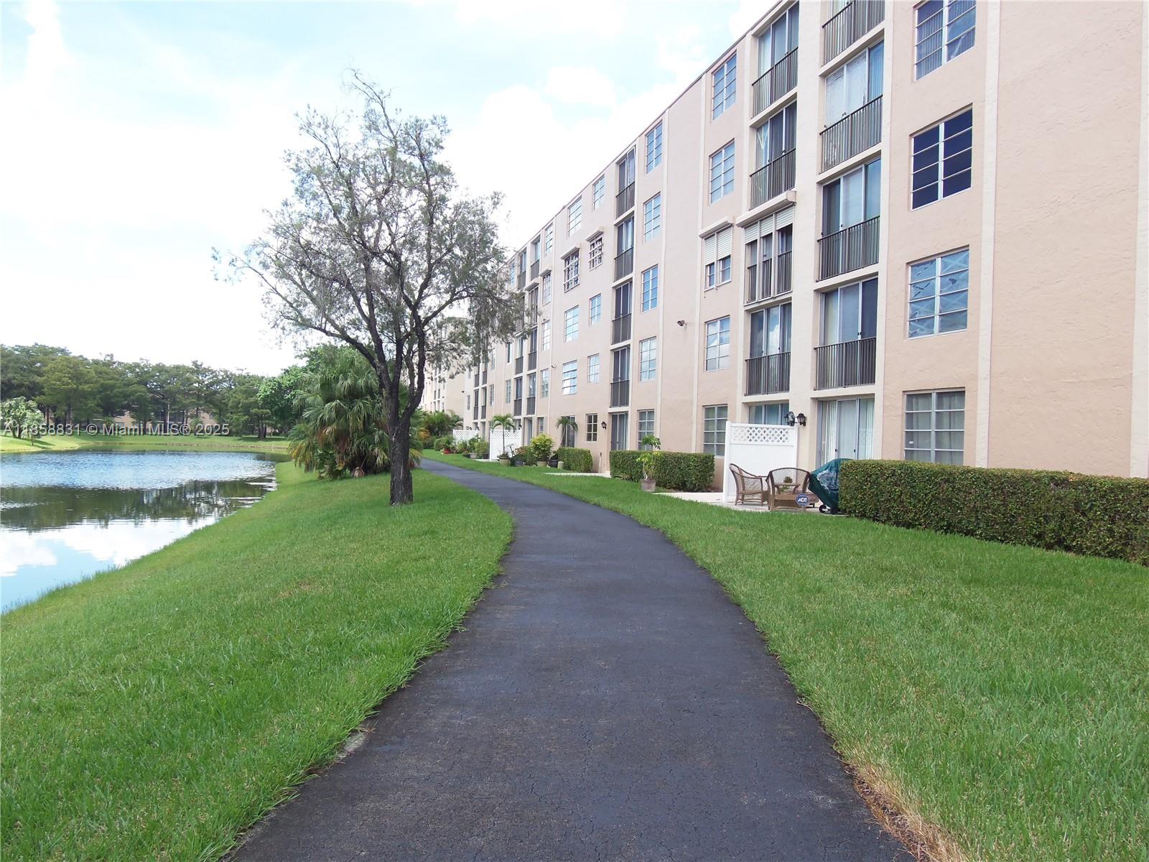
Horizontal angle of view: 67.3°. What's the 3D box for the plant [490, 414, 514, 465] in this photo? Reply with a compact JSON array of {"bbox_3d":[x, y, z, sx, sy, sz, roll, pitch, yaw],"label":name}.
[{"bbox_3d":[-3.570,0.424,42.900,1.280,2.560,1.280,2,0,-16],"label":"plant"}]

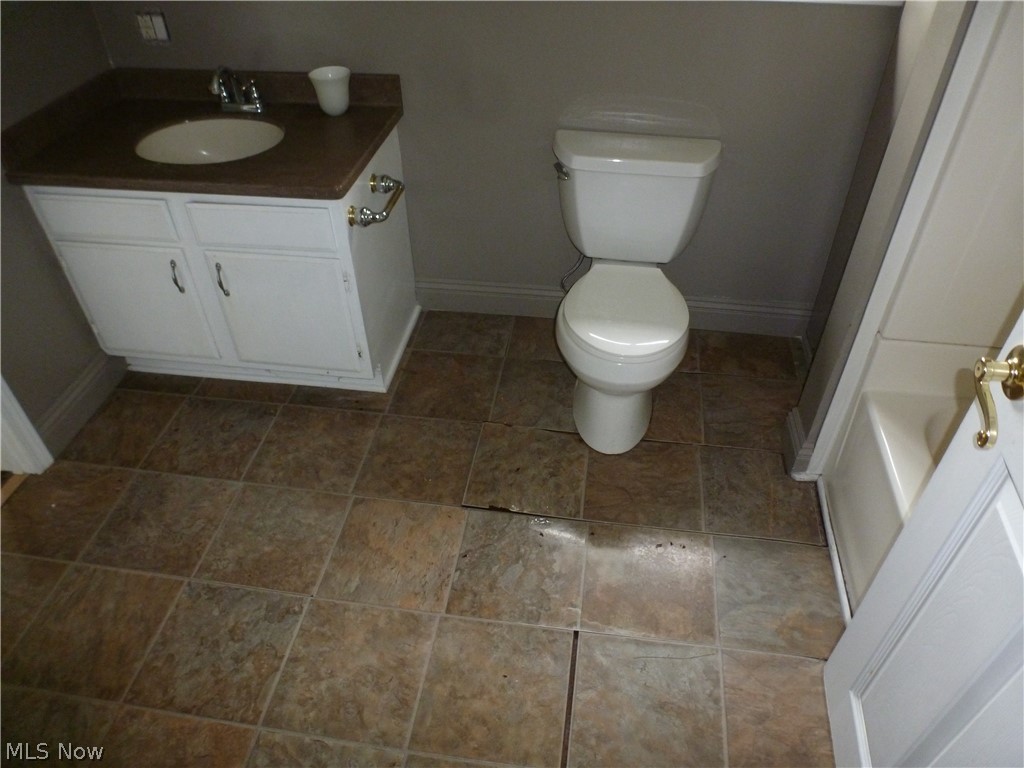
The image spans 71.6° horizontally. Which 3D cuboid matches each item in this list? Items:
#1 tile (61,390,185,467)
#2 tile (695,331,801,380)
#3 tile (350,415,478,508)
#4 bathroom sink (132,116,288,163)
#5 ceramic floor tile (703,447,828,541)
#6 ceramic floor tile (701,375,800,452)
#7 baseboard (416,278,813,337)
[{"bbox_3d":[-1.242,0.142,2.289,0.275,0.010,0.335,5,42,8],"label":"tile"},{"bbox_3d":[0.818,-0.100,2.497,0.335,0.010,0.246,5,42,8],"label":"tile"},{"bbox_3d":[-0.264,0.221,2.110,0.323,0.010,0.323,5,41,6],"label":"tile"},{"bbox_3d":[-0.837,-0.627,2.027,0.395,0.145,0.305,5,42,7],"label":"bathroom sink"},{"bbox_3d":[0.709,0.309,2.032,0.318,0.010,0.335,5,42,8],"label":"ceramic floor tile"},{"bbox_3d":[0.765,0.091,2.253,0.323,0.010,0.323,5,41,6],"label":"ceramic floor tile"},{"bbox_3d":[0.352,-0.281,2.614,1.417,0.129,0.016,5,42,8],"label":"baseboard"}]

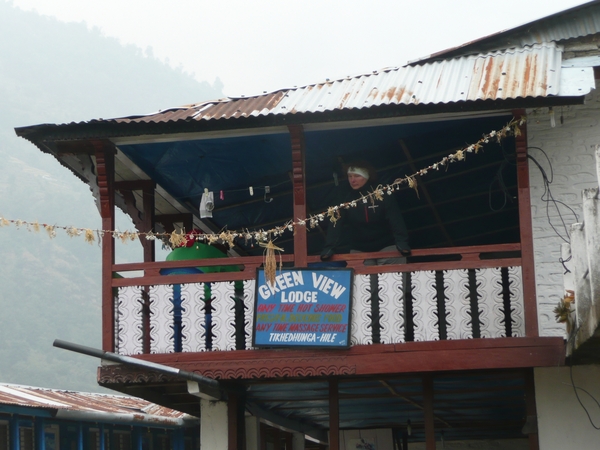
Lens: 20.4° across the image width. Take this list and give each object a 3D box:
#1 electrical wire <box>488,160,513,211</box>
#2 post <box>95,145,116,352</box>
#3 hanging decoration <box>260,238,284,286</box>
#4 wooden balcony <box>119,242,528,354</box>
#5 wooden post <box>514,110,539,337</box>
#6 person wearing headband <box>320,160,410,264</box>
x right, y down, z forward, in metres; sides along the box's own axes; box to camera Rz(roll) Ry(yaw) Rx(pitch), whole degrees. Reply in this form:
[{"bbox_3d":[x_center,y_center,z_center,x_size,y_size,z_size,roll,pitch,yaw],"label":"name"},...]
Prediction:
[{"bbox_3d":[1.737,-0.342,14.414,0.208,0.468,0.100,-3,-10,9],"label":"electrical wire"},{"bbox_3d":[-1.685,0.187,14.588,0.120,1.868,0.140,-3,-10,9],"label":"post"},{"bbox_3d":[-0.232,0.316,14.012,0.194,0.396,0.140,-3,-10,9],"label":"hanging decoration"},{"bbox_3d":[0.155,0.647,14.197,3.609,0.799,0.150,-3,-10,9],"label":"wooden balcony"},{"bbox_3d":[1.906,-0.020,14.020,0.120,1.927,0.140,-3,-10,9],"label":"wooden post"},{"bbox_3d":[0.595,0.244,14.400,0.779,1.642,0.500,-4,-11,14],"label":"person wearing headband"}]

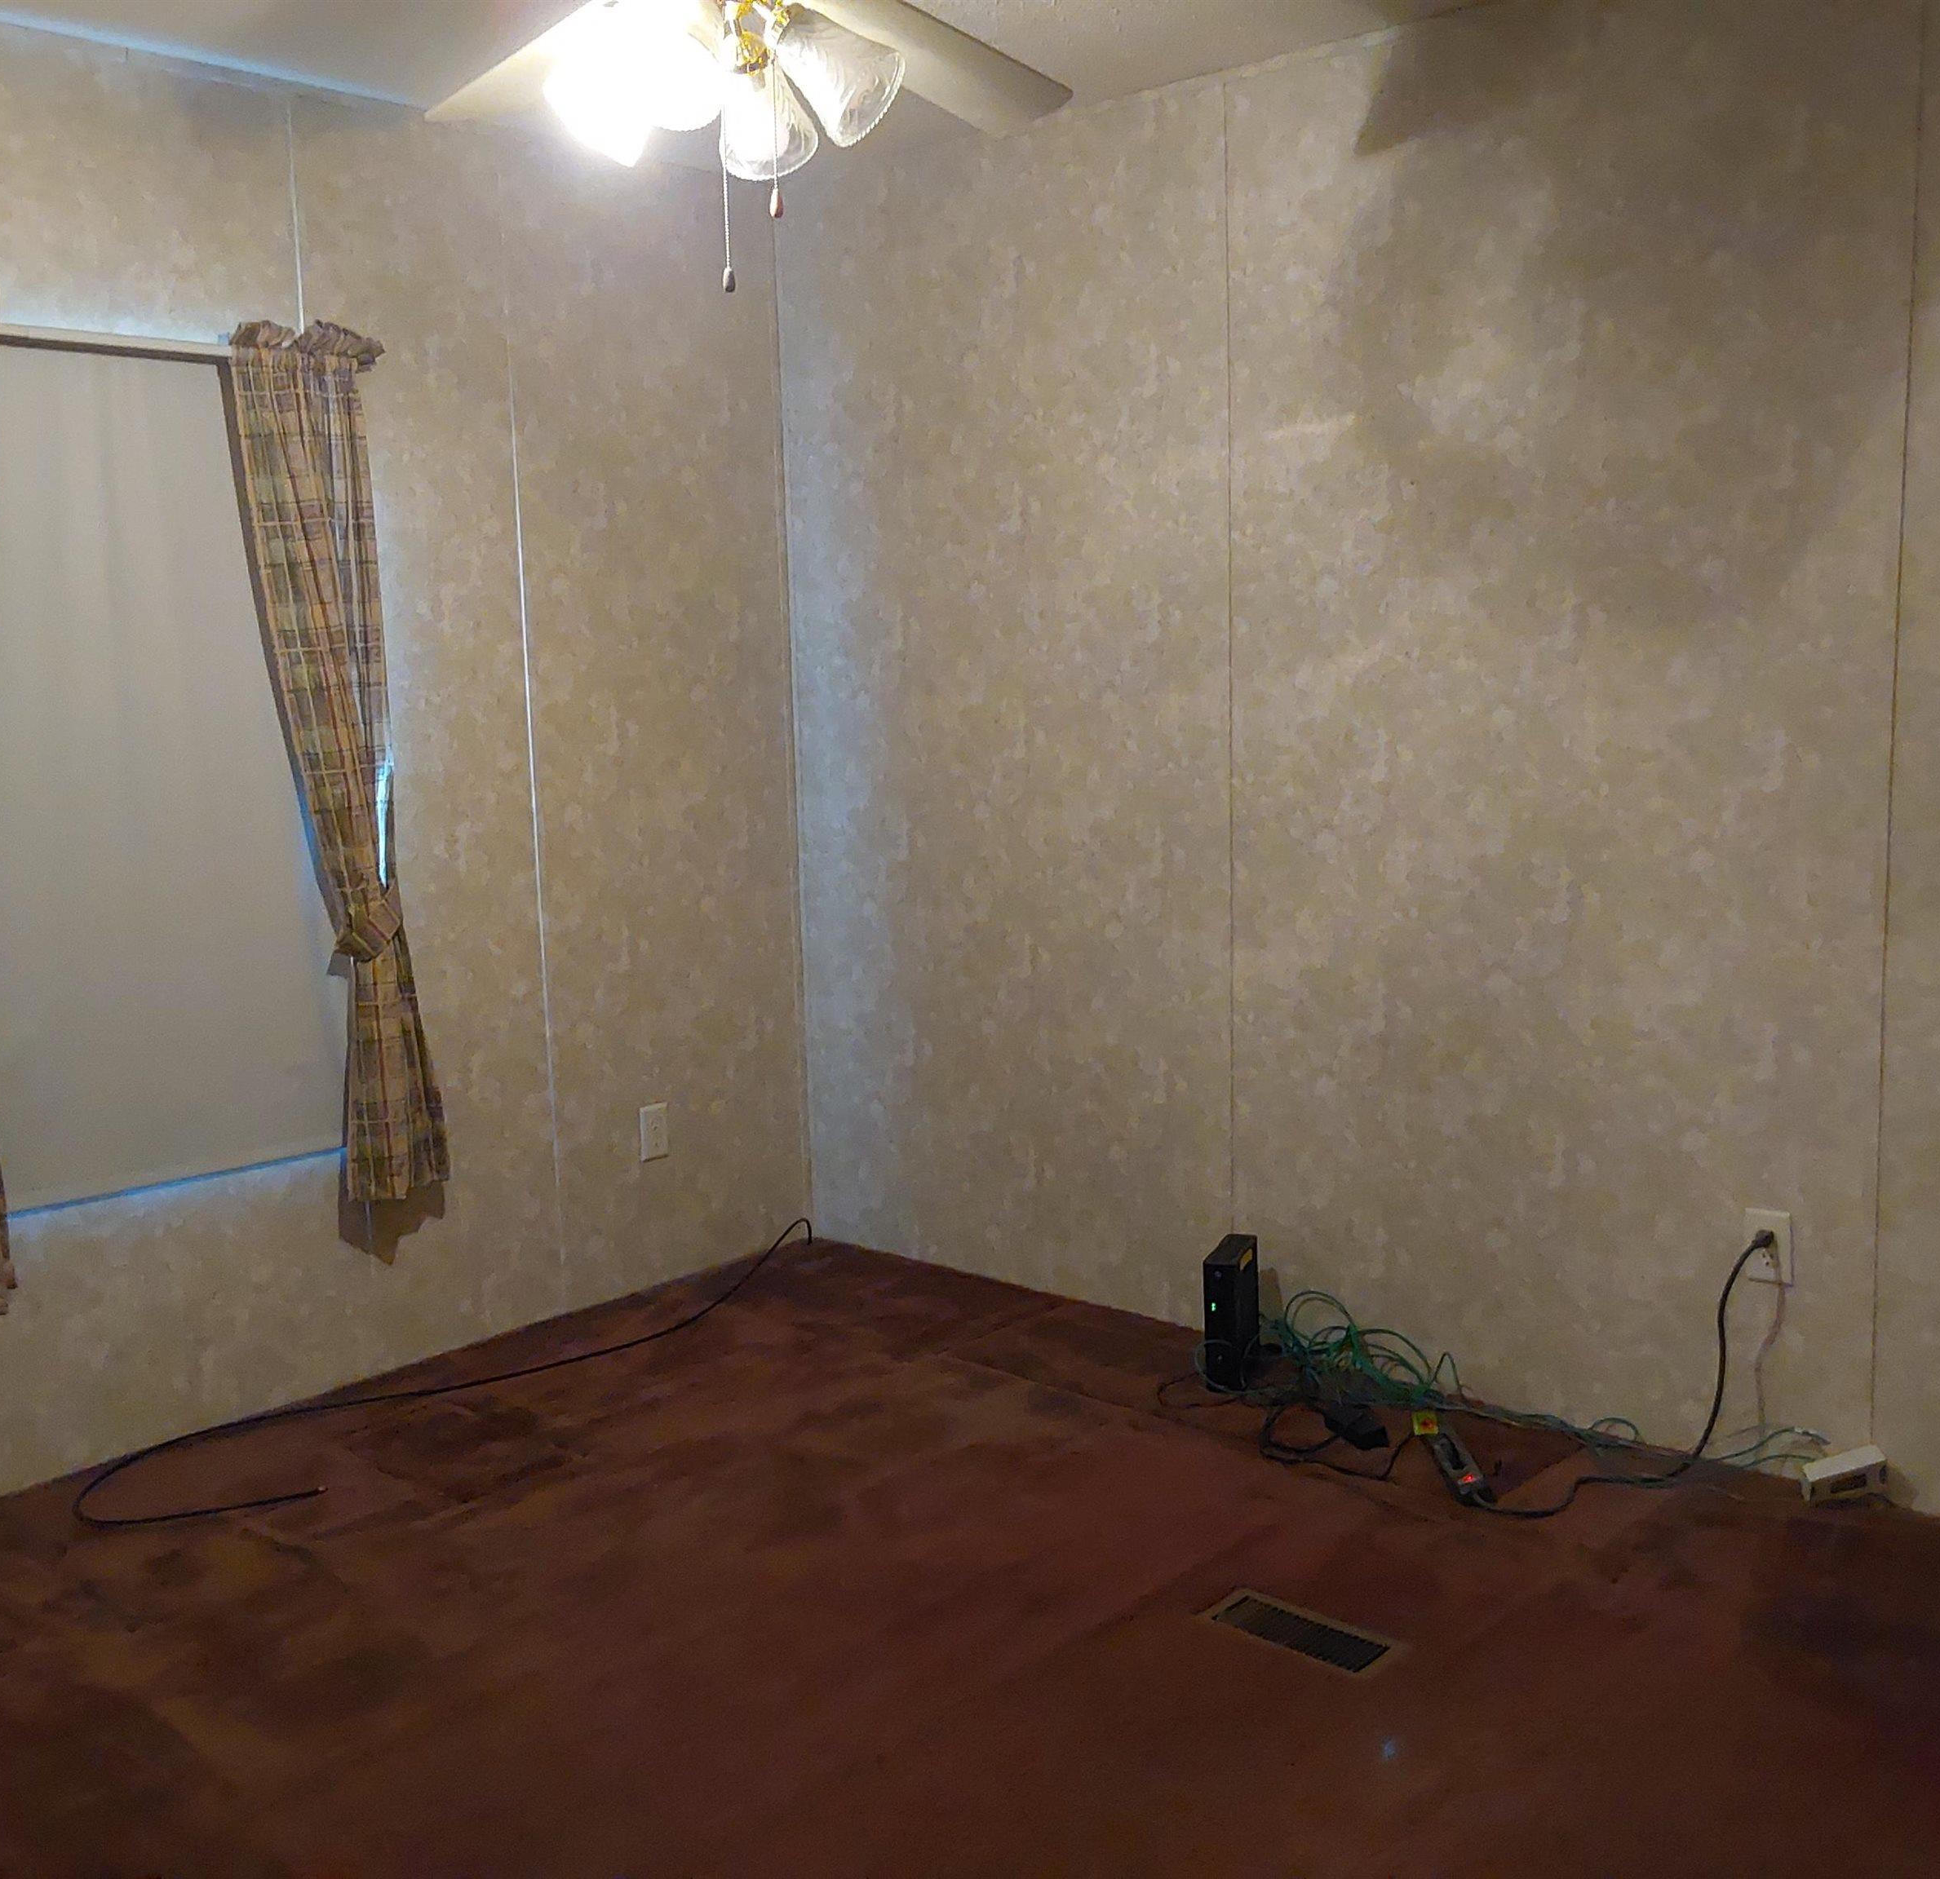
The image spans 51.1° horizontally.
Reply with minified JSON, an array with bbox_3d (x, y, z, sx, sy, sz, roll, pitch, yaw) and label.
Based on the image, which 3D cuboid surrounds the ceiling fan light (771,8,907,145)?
[{"bbox_3d":[-0.152,-0.957,2.215,0.120,0.135,0.120,-43,-13,-13],"label":"ceiling fan light"}]

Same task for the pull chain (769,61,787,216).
[{"bbox_3d":[-0.210,-0.875,2.221,0.015,0.165,0.015,-1,8,0],"label":"pull chain"}]

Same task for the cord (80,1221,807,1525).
[{"bbox_3d":[-0.830,0.807,3.959,0.410,0.075,1.810,6,11,42],"label":"cord"}]

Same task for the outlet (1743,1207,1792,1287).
[{"bbox_3d":[1.290,0.496,3.272,0.071,0.117,0.010,6,11,42],"label":"outlet"}]

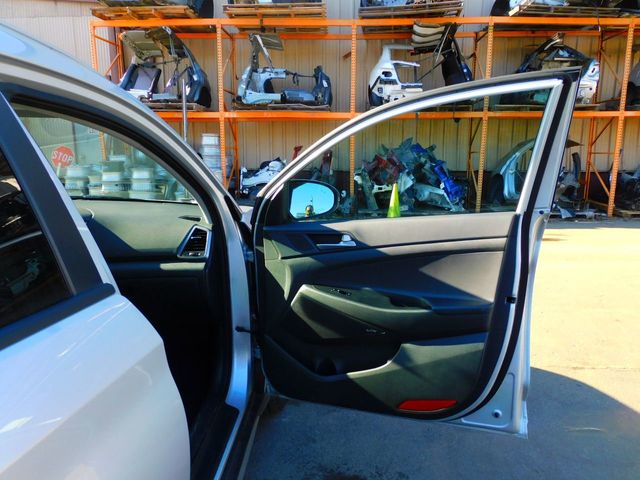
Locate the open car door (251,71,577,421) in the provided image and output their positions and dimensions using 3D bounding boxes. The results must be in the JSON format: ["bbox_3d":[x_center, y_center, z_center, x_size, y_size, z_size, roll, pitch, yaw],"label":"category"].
[{"bbox_3d":[0.238,0.075,1.611,1.090,1.230,0.280,3,10,16],"label":"open car door"}]

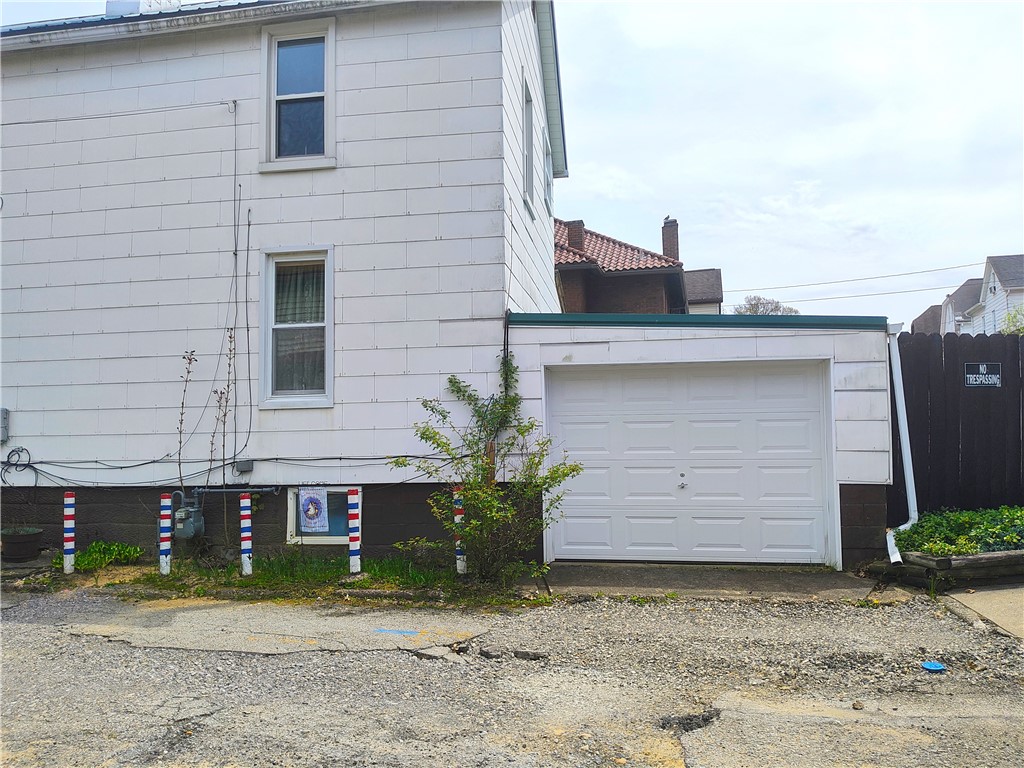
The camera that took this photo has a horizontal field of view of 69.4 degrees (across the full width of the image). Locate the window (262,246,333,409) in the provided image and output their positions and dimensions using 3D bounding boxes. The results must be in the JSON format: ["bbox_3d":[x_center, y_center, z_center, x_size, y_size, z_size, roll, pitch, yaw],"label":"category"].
[{"bbox_3d":[-2.236,-0.587,7.750,0.820,1.685,0.140,-2,-4,9],"label":"window"}]

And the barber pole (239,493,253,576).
[{"bbox_3d":[-2.515,1.424,7.005,0.094,0.770,0.094,-3,-4,9],"label":"barber pole"}]

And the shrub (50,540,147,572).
[{"bbox_3d":[-4.203,1.758,7.535,0.850,0.280,0.450,-1,-4,9],"label":"shrub"}]

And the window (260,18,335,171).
[{"bbox_3d":[-2.275,-3.065,7.930,0.845,1.640,0.140,-2,-4,9],"label":"window"}]

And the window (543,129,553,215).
[{"bbox_3d":[0.503,-3.265,11.670,0.140,1.160,0.900,-2,-4,9],"label":"window"}]

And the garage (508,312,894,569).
[{"bbox_3d":[2.158,0.682,9.731,3.600,2.480,5.400,-1,-4,9],"label":"garage"}]

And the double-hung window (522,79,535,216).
[{"bbox_3d":[0.157,-3.010,9.444,0.140,1.680,0.880,-2,-4,9],"label":"double-hung window"}]

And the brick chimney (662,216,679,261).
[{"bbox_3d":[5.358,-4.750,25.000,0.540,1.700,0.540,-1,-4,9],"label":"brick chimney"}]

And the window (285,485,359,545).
[{"bbox_3d":[-1.943,1.365,7.685,0.810,0.585,0.140,-1,-4,9],"label":"window"}]

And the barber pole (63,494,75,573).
[{"bbox_3d":[-4.418,1.489,7.385,0.100,0.795,0.100,-1,-4,9],"label":"barber pole"}]

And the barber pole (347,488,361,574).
[{"bbox_3d":[-1.456,1.365,6.839,0.094,0.770,0.094,-3,-4,9],"label":"barber pole"}]

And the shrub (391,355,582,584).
[{"bbox_3d":[-0.191,0.770,6.905,1.650,2.050,1.150,-1,-4,9],"label":"shrub"}]

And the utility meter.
[{"bbox_3d":[-3.278,1.328,7.489,0.245,0.450,0.230,-2,-4,9],"label":"utility meter"}]

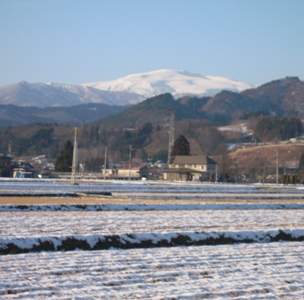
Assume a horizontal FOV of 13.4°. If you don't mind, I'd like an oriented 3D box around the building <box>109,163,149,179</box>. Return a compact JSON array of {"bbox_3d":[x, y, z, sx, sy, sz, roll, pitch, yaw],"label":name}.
[{"bbox_3d":[-8.080,7.186,445.000,11.200,5.500,8.000,1,-1,20],"label":"building"}]

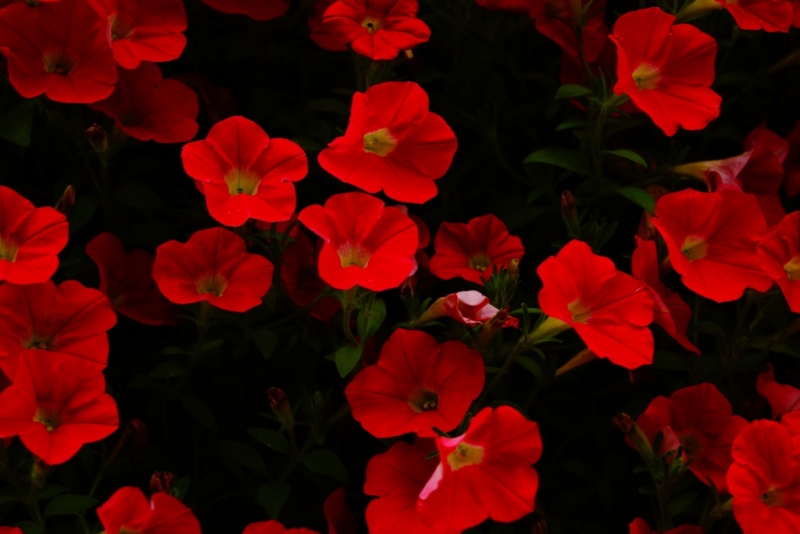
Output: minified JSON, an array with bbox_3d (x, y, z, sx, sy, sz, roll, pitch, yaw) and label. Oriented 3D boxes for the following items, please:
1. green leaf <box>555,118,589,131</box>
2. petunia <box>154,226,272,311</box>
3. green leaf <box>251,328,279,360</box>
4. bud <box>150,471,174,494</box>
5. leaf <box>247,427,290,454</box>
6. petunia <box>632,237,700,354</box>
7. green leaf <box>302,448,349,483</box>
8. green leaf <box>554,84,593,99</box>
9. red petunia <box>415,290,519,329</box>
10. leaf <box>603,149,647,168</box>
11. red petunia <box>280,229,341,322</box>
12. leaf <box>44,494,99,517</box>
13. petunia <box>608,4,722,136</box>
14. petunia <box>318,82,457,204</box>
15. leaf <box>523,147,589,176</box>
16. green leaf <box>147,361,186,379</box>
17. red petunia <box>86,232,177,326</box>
[{"bbox_3d":[0.092,-0.076,0.870,0.019,0.004,0.010,-9,32,-15],"label":"green leaf"},{"bbox_3d":[-0.101,0.001,0.880,0.066,0.036,0.060,0,49,0],"label":"petunia"},{"bbox_3d":[-0.077,0.044,0.920,0.014,0.004,0.020,-16,66,-8],"label":"green leaf"},{"bbox_3d":[-0.123,0.112,0.840,0.013,0.016,0.013,0,24,0],"label":"bud"},{"bbox_3d":[-0.070,0.093,0.870,0.025,0.006,0.014,25,47,16],"label":"leaf"},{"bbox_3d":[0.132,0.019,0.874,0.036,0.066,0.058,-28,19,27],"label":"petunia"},{"bbox_3d":[-0.040,0.108,0.880,0.027,0.006,0.018,29,48,20],"label":"green leaf"},{"bbox_3d":[0.095,-0.096,0.890,0.021,0.005,0.012,-9,31,-20],"label":"green leaf"},{"bbox_3d":[0.034,0.022,0.840,0.050,0.022,0.026,-5,24,25],"label":"red petunia"},{"bbox_3d":[0.123,-0.059,0.890,0.026,0.005,0.011,21,25,18],"label":"leaf"},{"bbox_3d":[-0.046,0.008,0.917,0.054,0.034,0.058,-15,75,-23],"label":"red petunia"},{"bbox_3d":[-0.174,0.126,0.860,0.029,0.005,0.015,-3,41,-4],"label":"leaf"},{"bbox_3d":[0.129,-0.096,0.800,0.060,0.063,0.038,-14,-6,-26],"label":"petunia"},{"bbox_3d":[-0.006,-0.065,0.850,0.072,0.064,0.036,0,-14,-23],"label":"petunia"},{"bbox_3d":[0.085,-0.058,0.890,0.036,0.007,0.017,6,28,-17],"label":"leaf"},{"bbox_3d":[-0.130,0.058,0.910,0.023,0.005,0.013,-9,38,-21],"label":"green leaf"},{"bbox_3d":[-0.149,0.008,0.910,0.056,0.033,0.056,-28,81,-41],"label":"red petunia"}]

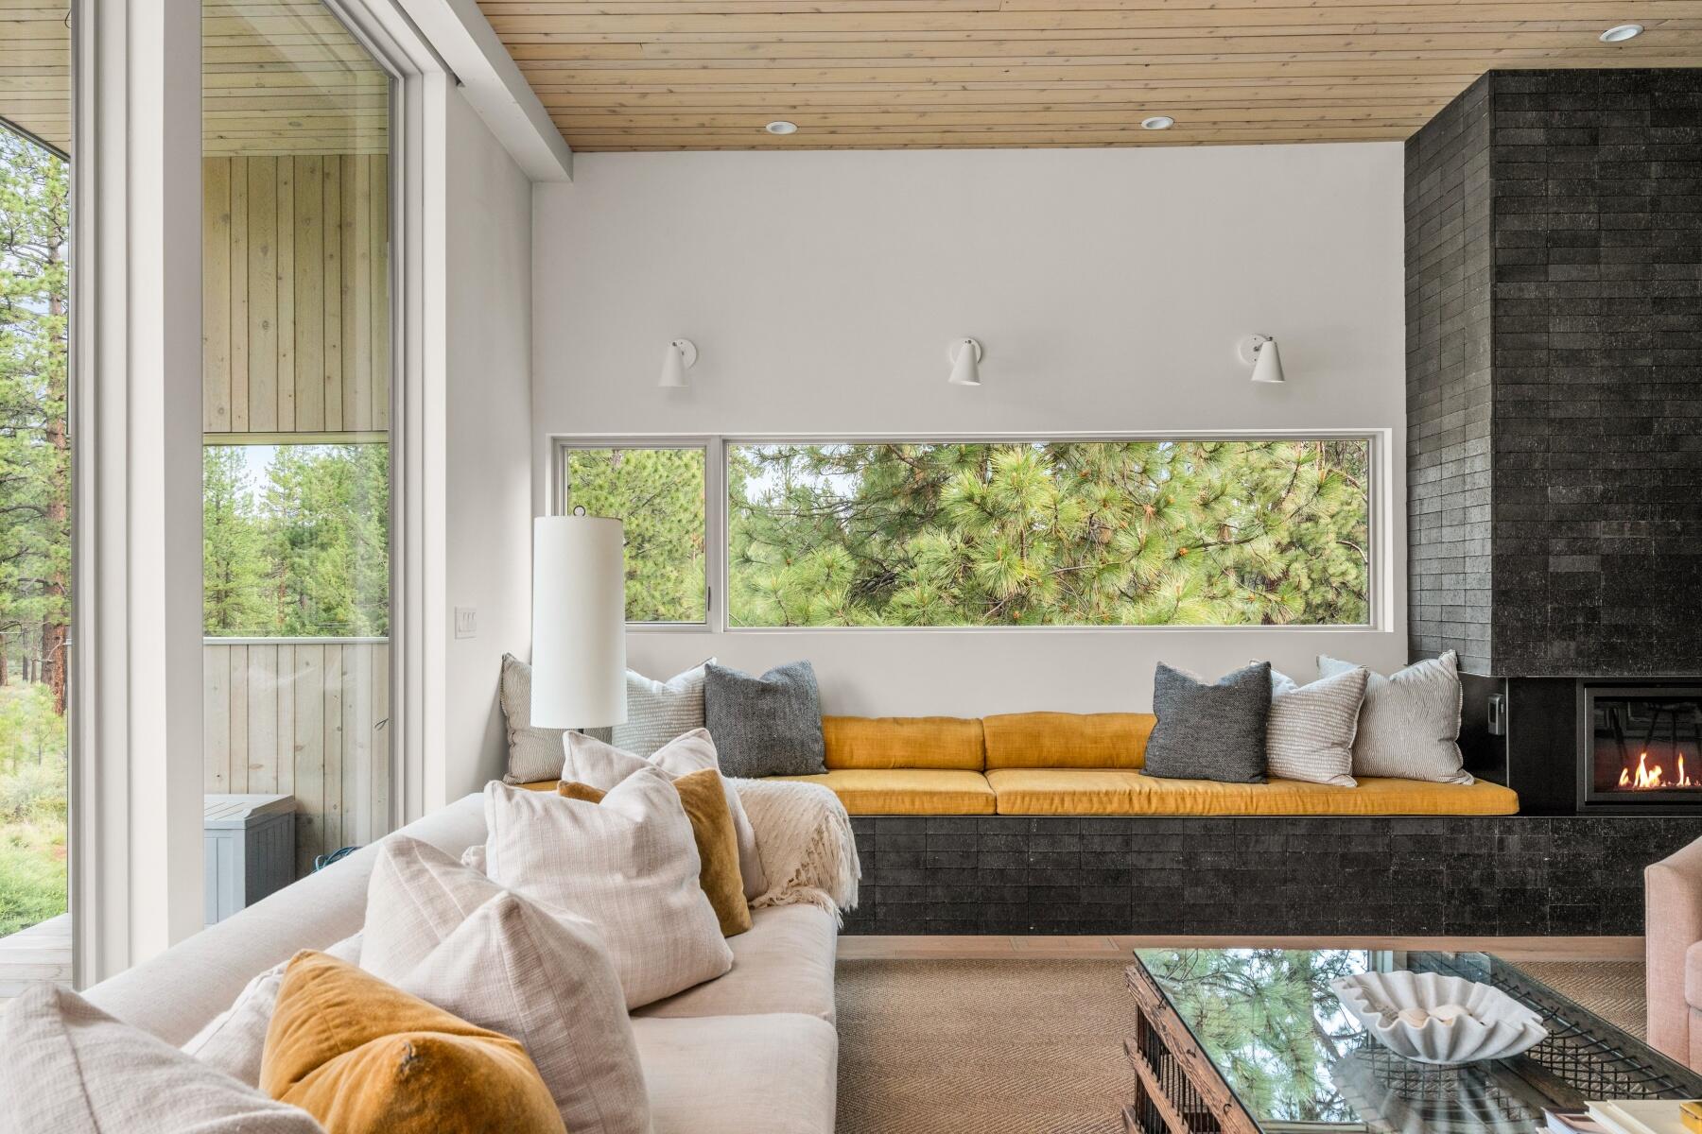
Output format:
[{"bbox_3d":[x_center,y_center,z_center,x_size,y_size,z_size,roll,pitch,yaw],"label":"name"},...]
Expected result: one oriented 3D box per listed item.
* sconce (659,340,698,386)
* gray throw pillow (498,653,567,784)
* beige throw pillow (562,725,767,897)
[{"bbox_3d":[-0.758,-0.893,4.960,0.148,0.250,0.235,0,0,1],"label":"sconce"},{"bbox_3d":[-1.145,0.597,4.630,0.530,0.530,0.180,0,-17,-31],"label":"gray throw pillow"},{"bbox_3d":[-0.495,0.668,3.050,0.490,0.480,0.180,0,-23,-36],"label":"beige throw pillow"}]

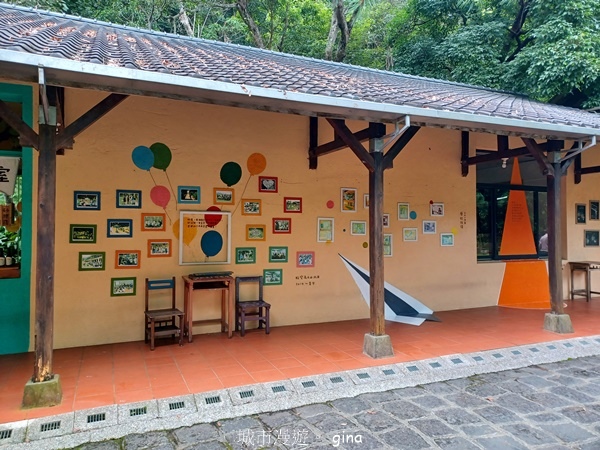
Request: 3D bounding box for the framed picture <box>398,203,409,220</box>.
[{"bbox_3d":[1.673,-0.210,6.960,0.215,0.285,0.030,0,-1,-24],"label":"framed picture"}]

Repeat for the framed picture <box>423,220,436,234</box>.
[{"bbox_3d":[2.360,0.050,7.852,0.300,0.239,0.025,1,-2,-25],"label":"framed picture"}]

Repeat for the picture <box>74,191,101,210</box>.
[{"bbox_3d":[-2.620,-0.295,5.347,0.285,0.226,0.028,0,-1,-23],"label":"picture"}]

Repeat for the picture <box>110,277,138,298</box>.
[{"bbox_3d":[-2.294,0.813,5.654,0.308,0.241,0.025,1,-2,-25],"label":"picture"}]

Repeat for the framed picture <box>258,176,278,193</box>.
[{"bbox_3d":[-0.469,-0.605,6.552,0.308,0.241,0.025,1,-2,-25],"label":"framed picture"}]

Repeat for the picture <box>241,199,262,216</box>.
[{"bbox_3d":[-0.656,-0.234,5.932,0.284,0.223,0.030,0,-1,-24],"label":"picture"}]

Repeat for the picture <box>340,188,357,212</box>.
[{"bbox_3d":[0.779,-0.384,6.807,0.282,0.372,0.028,0,-1,-23],"label":"picture"}]

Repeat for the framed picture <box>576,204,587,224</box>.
[{"bbox_3d":[5.892,-0.228,9.079,0.300,0.410,0.025,0,-1,-23],"label":"framed picture"}]

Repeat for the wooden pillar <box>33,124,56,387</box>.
[{"bbox_3d":[-2.108,0.215,3.605,0.125,2.132,0.125,1,-2,-25],"label":"wooden pillar"}]

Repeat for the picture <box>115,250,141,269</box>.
[{"bbox_3d":[-2.185,0.444,5.517,0.294,0.233,0.028,0,-1,-23],"label":"picture"}]

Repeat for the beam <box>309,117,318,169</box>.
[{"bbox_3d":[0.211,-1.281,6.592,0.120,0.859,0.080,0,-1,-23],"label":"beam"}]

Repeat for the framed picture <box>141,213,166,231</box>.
[{"bbox_3d":[-1.917,-0.039,5.669,0.297,0.236,0.020,0,-1,-23],"label":"framed picture"}]

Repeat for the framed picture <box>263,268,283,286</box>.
[{"bbox_3d":[-0.401,0.793,6.539,0.311,0.239,0.025,1,-2,-25],"label":"framed picture"}]

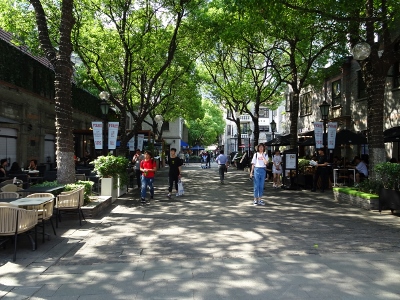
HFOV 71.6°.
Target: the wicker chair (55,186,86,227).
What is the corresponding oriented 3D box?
[{"bbox_3d":[-2.750,1.192,5.950,0.570,0.790,0.580,0,-1,-17],"label":"wicker chair"}]

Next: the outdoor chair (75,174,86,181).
[{"bbox_3d":[-4.280,1.248,9.900,0.560,0.820,0.560,0,-1,-5],"label":"outdoor chair"}]

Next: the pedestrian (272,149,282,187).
[{"bbox_3d":[3.370,0.873,12.100,0.460,1.650,0.320,0,-1,11],"label":"pedestrian"}]

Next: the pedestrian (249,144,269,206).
[{"bbox_3d":[1.670,0.721,7.850,0.540,1.750,0.340,0,-1,5],"label":"pedestrian"}]

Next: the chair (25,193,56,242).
[{"bbox_3d":[-2.870,1.178,4.900,0.570,0.780,0.570,0,-1,-3],"label":"chair"}]

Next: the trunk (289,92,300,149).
[{"bbox_3d":[5.220,-0.770,15.300,0.550,5.000,0.550,0,-1,0],"label":"trunk"}]

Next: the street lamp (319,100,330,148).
[{"bbox_3d":[5.400,-0.230,12.000,0.470,3.800,0.470,0,-1,0],"label":"street lamp"}]

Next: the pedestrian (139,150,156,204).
[{"bbox_3d":[-1.660,0.812,8.750,0.560,1.660,0.440,0,-1,-6],"label":"pedestrian"}]

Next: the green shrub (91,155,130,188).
[{"bbox_3d":[-3.000,0.730,9.500,0.850,1.150,2.000,0,-1,-5],"label":"green shrub"}]

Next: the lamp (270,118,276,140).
[{"bbox_3d":[5.050,-0.110,19.050,0.450,3.800,0.450,0,-1,0],"label":"lamp"}]

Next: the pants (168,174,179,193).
[{"bbox_3d":[-0.925,1.130,9.650,0.370,0.720,0.320,0,-1,6],"label":"pants"}]

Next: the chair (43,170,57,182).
[{"bbox_3d":[-5.950,1.250,11.000,0.580,0.800,0.600,0,-1,-9],"label":"chair"}]

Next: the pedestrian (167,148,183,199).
[{"bbox_3d":[-0.900,0.797,9.550,0.550,1.720,0.420,0,-1,-1],"label":"pedestrian"}]

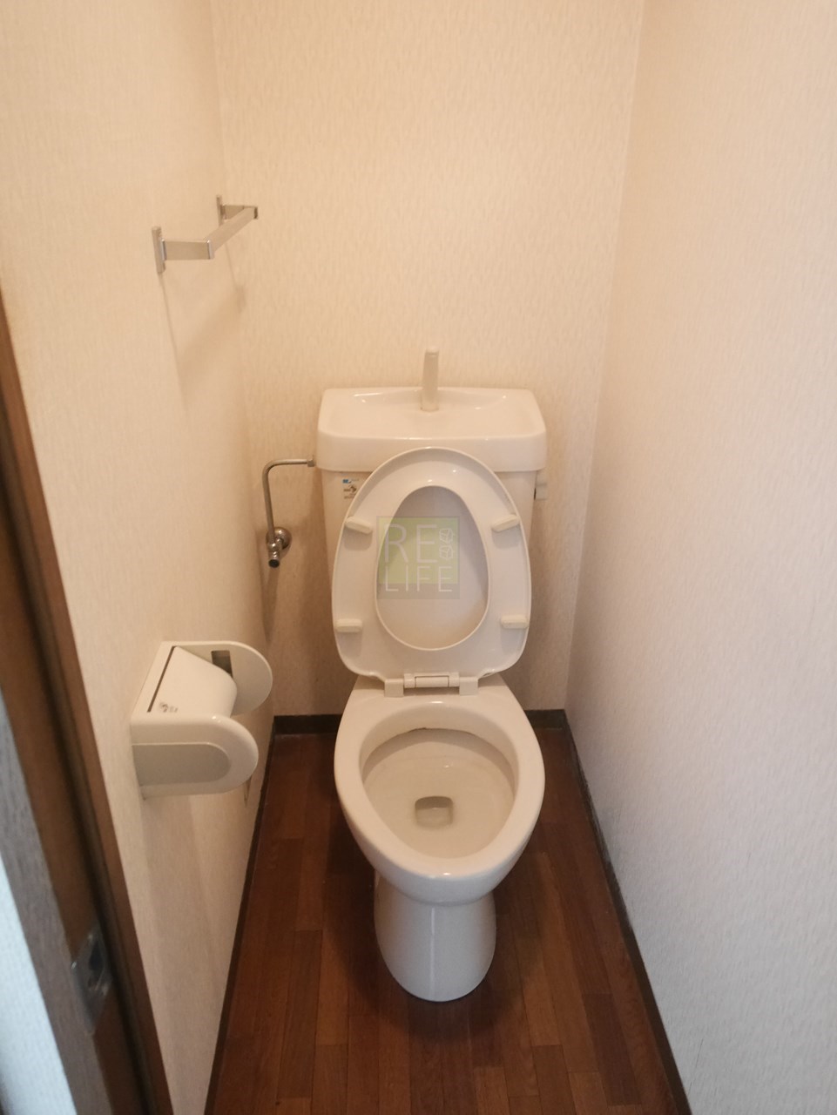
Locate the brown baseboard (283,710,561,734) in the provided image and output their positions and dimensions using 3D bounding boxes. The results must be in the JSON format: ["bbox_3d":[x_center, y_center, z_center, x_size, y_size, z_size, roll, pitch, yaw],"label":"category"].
[{"bbox_3d":[0.006,0.420,2.114,0.728,0.059,0.011,-1,28,-2],"label":"brown baseboard"}]

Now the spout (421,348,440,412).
[{"bbox_3d":[0.020,-0.340,1.597,0.034,0.123,0.072,-1,28,-2],"label":"spout"}]

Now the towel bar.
[{"bbox_3d":[-0.301,-0.490,1.251,0.069,0.054,0.486,-1,28,-2],"label":"towel bar"}]

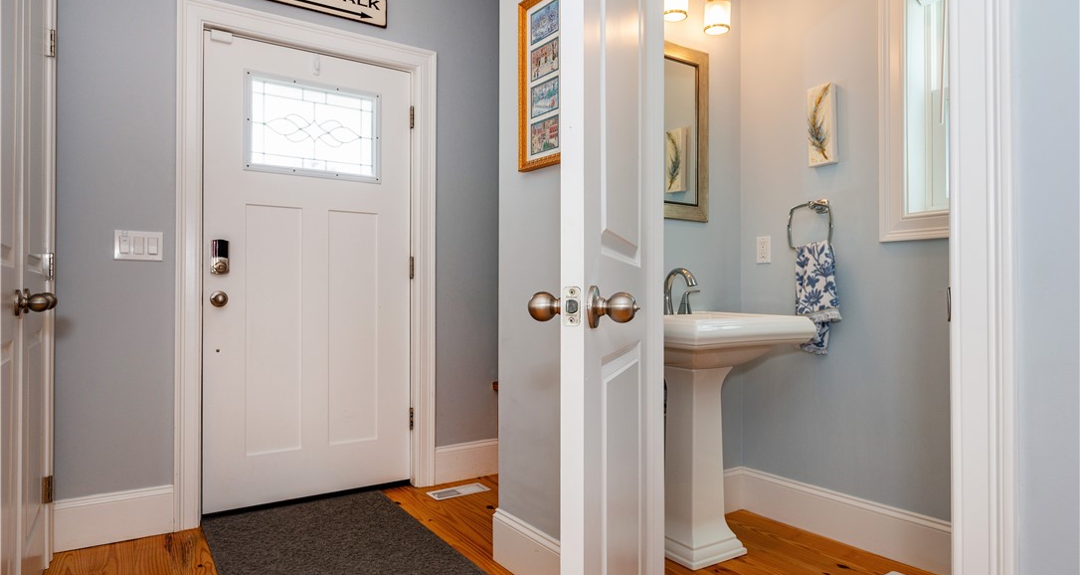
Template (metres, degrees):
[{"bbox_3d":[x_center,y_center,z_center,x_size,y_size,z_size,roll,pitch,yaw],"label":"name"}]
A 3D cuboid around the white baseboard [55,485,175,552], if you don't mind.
[{"bbox_3d":[-1.647,0.891,2.326,0.390,0.193,0.018,0,-1,-33],"label":"white baseboard"}]

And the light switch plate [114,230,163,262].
[{"bbox_3d":[-1.581,-0.163,2.368,0.160,0.114,0.009,0,-1,-33],"label":"light switch plate"}]

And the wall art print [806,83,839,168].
[{"bbox_3d":[1.125,-0.641,2.386,0.038,0.309,0.101,0,-1,-33],"label":"wall art print"}]

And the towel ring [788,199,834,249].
[{"bbox_3d":[1.092,-0.251,2.390,0.080,0.200,0.190,0,-1,-33],"label":"towel ring"}]

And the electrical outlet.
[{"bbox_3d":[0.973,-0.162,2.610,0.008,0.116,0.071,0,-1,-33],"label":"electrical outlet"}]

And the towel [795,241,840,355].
[{"bbox_3d":[1.087,0.037,2.351,0.060,0.440,0.178,0,-1,-33],"label":"towel"}]

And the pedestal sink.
[{"bbox_3d":[0.608,0.543,2.217,0.628,0.880,0.505,0,-1,-33],"label":"pedestal sink"}]

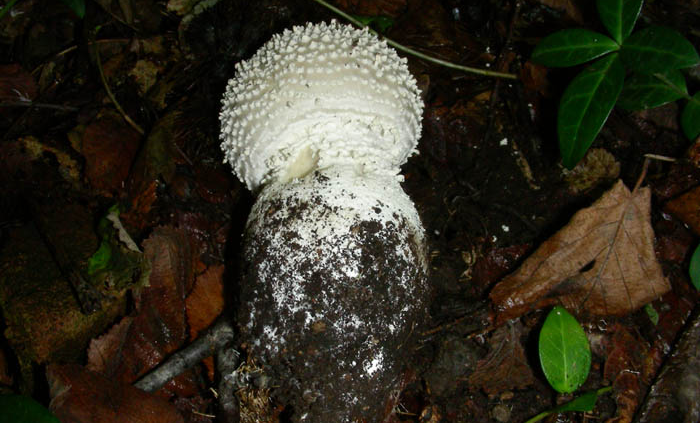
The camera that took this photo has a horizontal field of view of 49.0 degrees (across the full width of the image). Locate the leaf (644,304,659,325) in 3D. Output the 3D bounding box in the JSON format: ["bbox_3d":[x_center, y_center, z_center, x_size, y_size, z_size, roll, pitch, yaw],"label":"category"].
[{"bbox_3d":[0.121,0.041,0.307,0.005,0.003,0.009,-11,68,-5],"label":"leaf"}]

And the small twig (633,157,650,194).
[{"bbox_3d":[0.123,-0.015,0.325,0.002,0.003,0.018,24,69,10],"label":"small twig"}]

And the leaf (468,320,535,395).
[{"bbox_3d":[0.053,0.049,0.258,0.021,0.008,0.028,14,65,7],"label":"leaf"}]

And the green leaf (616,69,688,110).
[{"bbox_3d":[0.113,-0.047,0.291,0.029,0.008,0.020,5,71,6],"label":"green leaf"}]

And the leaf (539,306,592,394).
[{"bbox_3d":[0.070,0.045,0.250,0.017,0.006,0.029,-2,70,6],"label":"leaf"}]

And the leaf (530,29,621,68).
[{"bbox_3d":[0.100,-0.073,0.340,0.039,0.007,0.019,-7,67,-3],"label":"leaf"}]

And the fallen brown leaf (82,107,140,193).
[{"bbox_3d":[-0.091,-0.023,0.293,0.022,0.008,0.037,-4,64,-2],"label":"fallen brown leaf"}]

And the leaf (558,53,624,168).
[{"bbox_3d":[0.085,-0.038,0.275,0.016,0.008,0.049,25,78,12],"label":"leaf"}]

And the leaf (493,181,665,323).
[{"bbox_3d":[0.100,0.025,0.310,0.091,0.015,0.047,-39,72,-15],"label":"leaf"}]

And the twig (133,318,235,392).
[{"bbox_3d":[-0.055,0.048,0.254,0.036,0.007,0.007,-33,68,-15],"label":"twig"}]

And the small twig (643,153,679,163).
[{"bbox_3d":[0.133,-0.023,0.328,0.013,0.002,0.002,9,67,4],"label":"small twig"}]

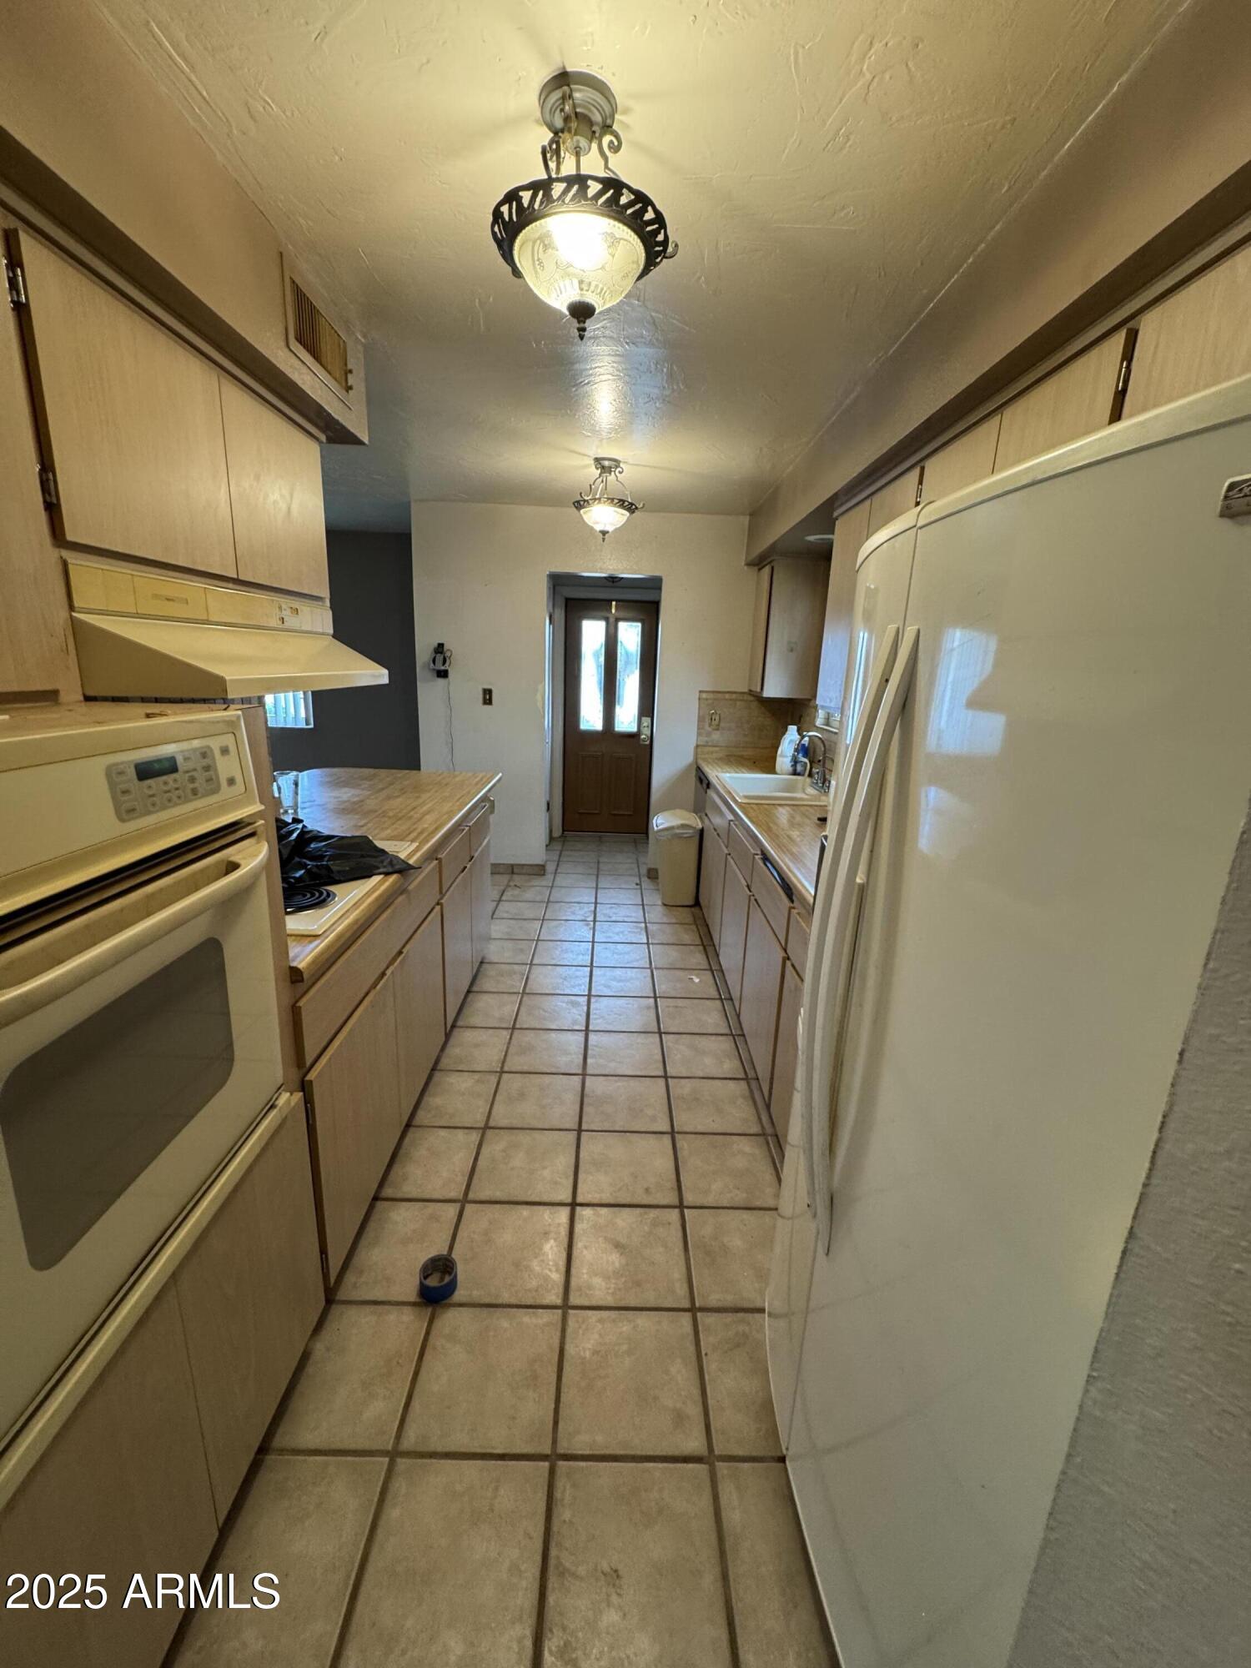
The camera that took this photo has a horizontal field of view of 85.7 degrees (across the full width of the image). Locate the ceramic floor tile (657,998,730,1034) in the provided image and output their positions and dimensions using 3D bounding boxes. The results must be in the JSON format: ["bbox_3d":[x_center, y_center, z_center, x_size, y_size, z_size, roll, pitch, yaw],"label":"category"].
[{"bbox_3d":[0.302,0.817,3.023,0.302,0.010,0.305,2,14,-1],"label":"ceramic floor tile"}]

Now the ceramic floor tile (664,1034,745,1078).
[{"bbox_3d":[0.304,0.887,2.688,0.298,0.012,0.300,2,14,-1],"label":"ceramic floor tile"}]

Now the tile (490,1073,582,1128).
[{"bbox_3d":[-0.310,0.943,2.375,0.303,0.011,0.306,2,14,-1],"label":"tile"}]

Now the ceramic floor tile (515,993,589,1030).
[{"bbox_3d":[-0.319,0.790,2.977,0.298,0.012,0.300,2,14,-1],"label":"ceramic floor tile"}]

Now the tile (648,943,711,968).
[{"bbox_3d":[0.290,0.660,3.600,0.298,0.012,0.300,2,14,-1],"label":"tile"}]

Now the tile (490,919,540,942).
[{"bbox_3d":[-0.644,0.554,3.893,0.303,0.011,0.306,2,14,-1],"label":"tile"}]

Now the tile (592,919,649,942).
[{"bbox_3d":[-0.024,0.572,3.887,0.296,0.010,0.301,2,14,-1],"label":"tile"}]

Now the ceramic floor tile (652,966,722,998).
[{"bbox_3d":[0.291,0.732,3.286,0.296,0.010,0.301,2,14,-1],"label":"ceramic floor tile"}]

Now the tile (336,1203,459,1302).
[{"bbox_3d":[-0.609,1.082,1.754,0.298,0.012,0.300,2,14,-1],"label":"tile"}]

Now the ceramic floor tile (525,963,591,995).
[{"bbox_3d":[-0.325,0.716,3.291,0.303,0.011,0.306,2,14,-1],"label":"ceramic floor tile"}]

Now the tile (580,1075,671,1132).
[{"bbox_3d":[0.000,0.954,2.382,0.303,0.011,0.306,2,14,-1],"label":"tile"}]

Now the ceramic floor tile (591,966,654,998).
[{"bbox_3d":[-0.015,0.731,3.323,0.302,0.010,0.305,2,14,-1],"label":"ceramic floor tile"}]

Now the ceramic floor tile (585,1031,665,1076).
[{"bbox_3d":[-0.005,0.876,2.681,0.298,0.012,0.300,2,14,-1],"label":"ceramic floor tile"}]

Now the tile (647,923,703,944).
[{"bbox_3d":[0.288,0.586,3.944,0.302,0.010,0.305,2,14,-1],"label":"tile"}]

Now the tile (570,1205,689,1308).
[{"bbox_3d":[0.009,1.103,1.769,0.298,0.012,0.300,2,14,-1],"label":"tile"}]

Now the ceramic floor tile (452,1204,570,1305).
[{"bbox_3d":[-0.303,1.106,1.780,0.302,0.010,0.305,2,14,-1],"label":"ceramic floor tile"}]

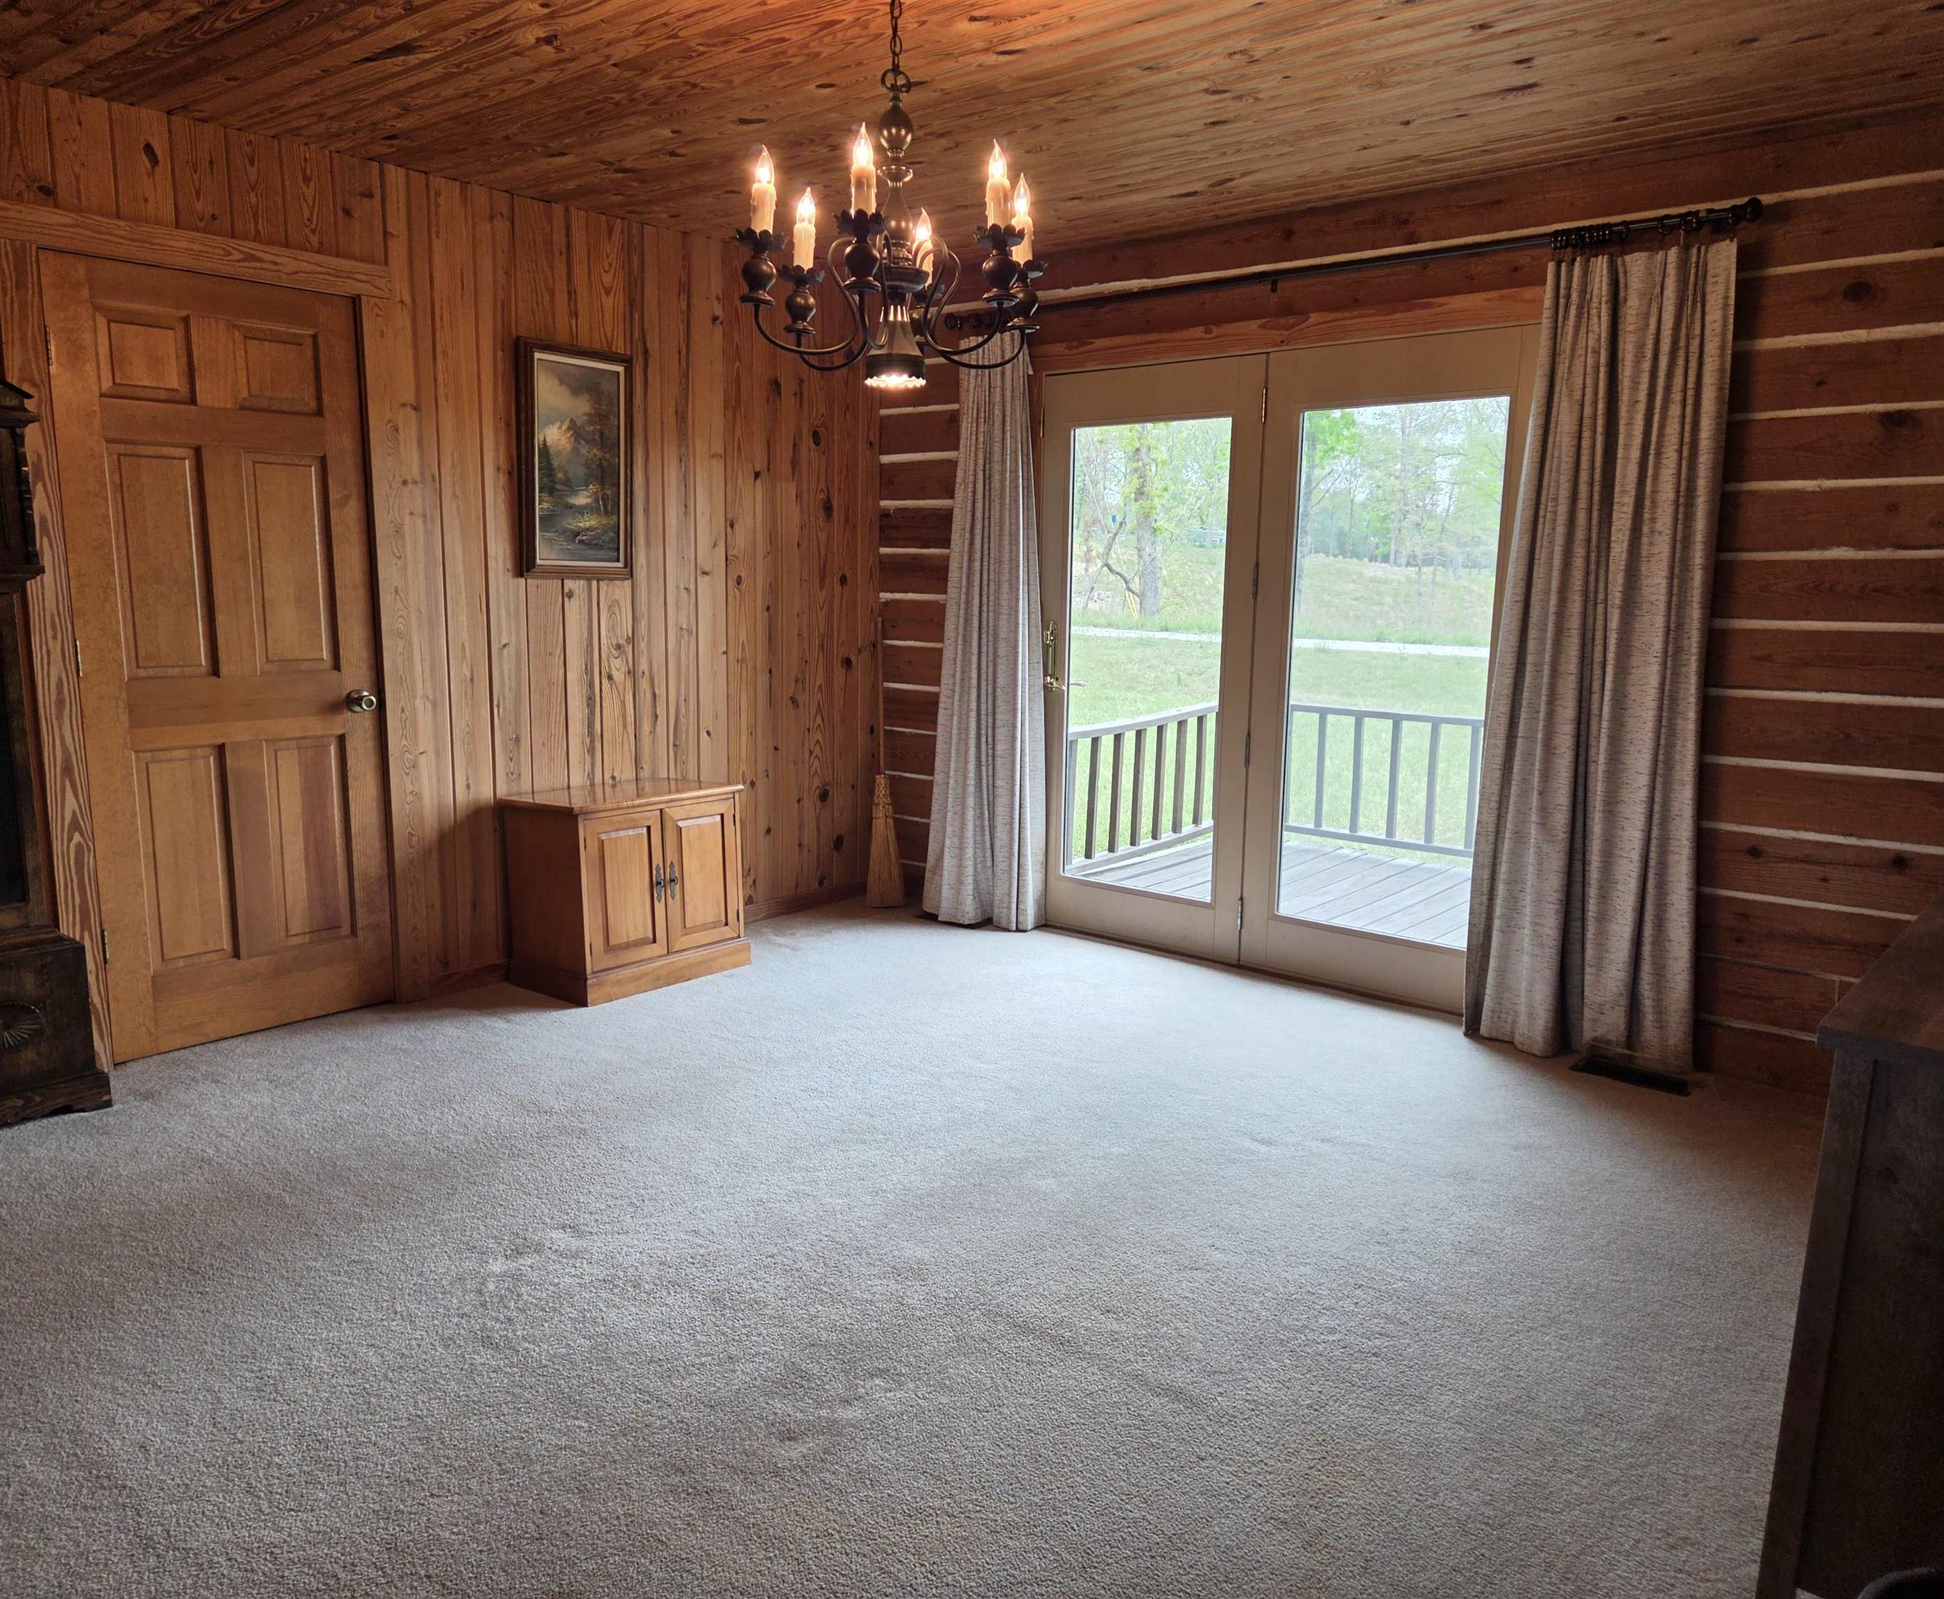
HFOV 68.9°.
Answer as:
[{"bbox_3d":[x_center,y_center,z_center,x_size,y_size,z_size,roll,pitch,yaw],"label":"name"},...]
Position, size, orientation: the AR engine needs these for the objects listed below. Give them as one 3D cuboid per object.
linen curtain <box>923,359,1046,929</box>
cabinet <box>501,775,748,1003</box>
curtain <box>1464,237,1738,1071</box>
[{"bbox_3d":[0.041,-0.582,5.135,0.470,2.100,0.180,8,12,39],"label":"linen curtain"},{"bbox_3d":[-1.108,0.272,4.575,0.410,0.592,0.650,8,12,39],"label":"cabinet"},{"bbox_3d":[1.679,-0.340,3.745,0.570,2.100,0.180,8,12,39],"label":"curtain"}]

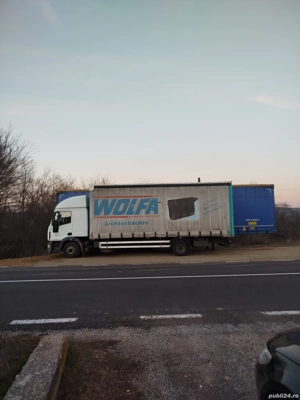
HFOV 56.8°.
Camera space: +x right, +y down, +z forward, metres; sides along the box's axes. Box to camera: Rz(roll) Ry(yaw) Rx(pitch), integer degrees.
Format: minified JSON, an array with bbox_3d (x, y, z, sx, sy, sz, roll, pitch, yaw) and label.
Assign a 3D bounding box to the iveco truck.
[{"bbox_3d":[-0.540,1.140,15.600,9.780,3.720,2.530,-1,-4,1],"label":"iveco truck"}]

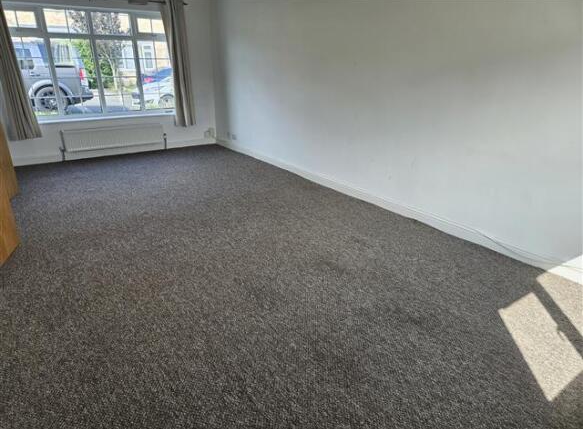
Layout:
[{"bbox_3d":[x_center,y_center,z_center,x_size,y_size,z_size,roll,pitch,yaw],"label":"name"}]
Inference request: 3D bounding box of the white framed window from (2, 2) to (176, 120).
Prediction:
[{"bbox_3d":[-2.841,-2.182,5.701,2.209,1.534,0.160,-13,25,-32],"label":"white framed window"}]

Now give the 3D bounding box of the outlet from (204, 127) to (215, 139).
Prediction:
[{"bbox_3d":[-1.465,-1.451,6.914,0.163,0.145,0.045,-13,25,-32],"label":"outlet"}]

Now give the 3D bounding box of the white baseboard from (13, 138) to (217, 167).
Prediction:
[{"bbox_3d":[-2.677,-1.020,6.212,3.157,0.120,0.025,-13,25,-32],"label":"white baseboard"}]

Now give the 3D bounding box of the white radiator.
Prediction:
[{"bbox_3d":[-2.716,-1.196,6.047,1.474,0.305,0.100,-13,25,-32],"label":"white radiator"}]

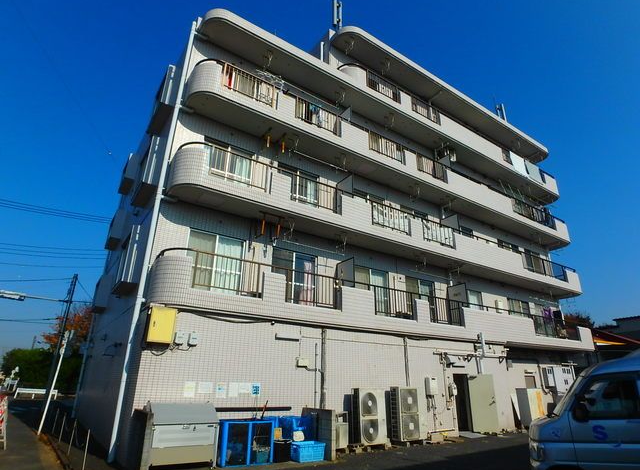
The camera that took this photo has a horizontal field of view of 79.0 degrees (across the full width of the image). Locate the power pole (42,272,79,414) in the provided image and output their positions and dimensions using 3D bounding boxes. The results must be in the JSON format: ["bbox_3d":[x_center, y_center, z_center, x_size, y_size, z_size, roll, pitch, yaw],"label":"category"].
[{"bbox_3d":[-13.866,5.548,20.773,0.320,7.072,0.320,15,-25,-31],"label":"power pole"}]

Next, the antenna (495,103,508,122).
[{"bbox_3d":[10.915,-7.134,23.165,0.570,1.550,0.340,15,-25,-31],"label":"antenna"}]

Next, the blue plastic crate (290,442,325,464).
[{"bbox_3d":[-0.262,4.559,8.184,0.645,0.320,0.460,15,-25,-31],"label":"blue plastic crate"}]

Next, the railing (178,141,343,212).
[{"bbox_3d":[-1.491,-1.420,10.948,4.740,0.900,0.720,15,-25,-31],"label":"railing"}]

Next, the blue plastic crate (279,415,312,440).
[{"bbox_3d":[-0.529,4.203,8.444,0.720,0.480,0.430,15,-25,-31],"label":"blue plastic crate"}]

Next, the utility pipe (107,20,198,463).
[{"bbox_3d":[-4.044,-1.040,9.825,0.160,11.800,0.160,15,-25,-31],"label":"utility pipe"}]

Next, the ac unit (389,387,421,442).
[{"bbox_3d":[2.467,4.952,10.808,0.930,1.335,0.370,15,-25,-31],"label":"ac unit"}]

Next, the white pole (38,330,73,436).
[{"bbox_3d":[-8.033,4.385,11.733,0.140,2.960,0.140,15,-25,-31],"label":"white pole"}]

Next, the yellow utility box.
[{"bbox_3d":[-3.302,1.898,8.072,0.485,0.700,0.200,15,-25,-31],"label":"yellow utility box"}]

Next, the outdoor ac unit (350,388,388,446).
[{"bbox_3d":[1.280,4.667,10.054,0.880,1.305,0.320,15,-25,-31],"label":"outdoor ac unit"}]

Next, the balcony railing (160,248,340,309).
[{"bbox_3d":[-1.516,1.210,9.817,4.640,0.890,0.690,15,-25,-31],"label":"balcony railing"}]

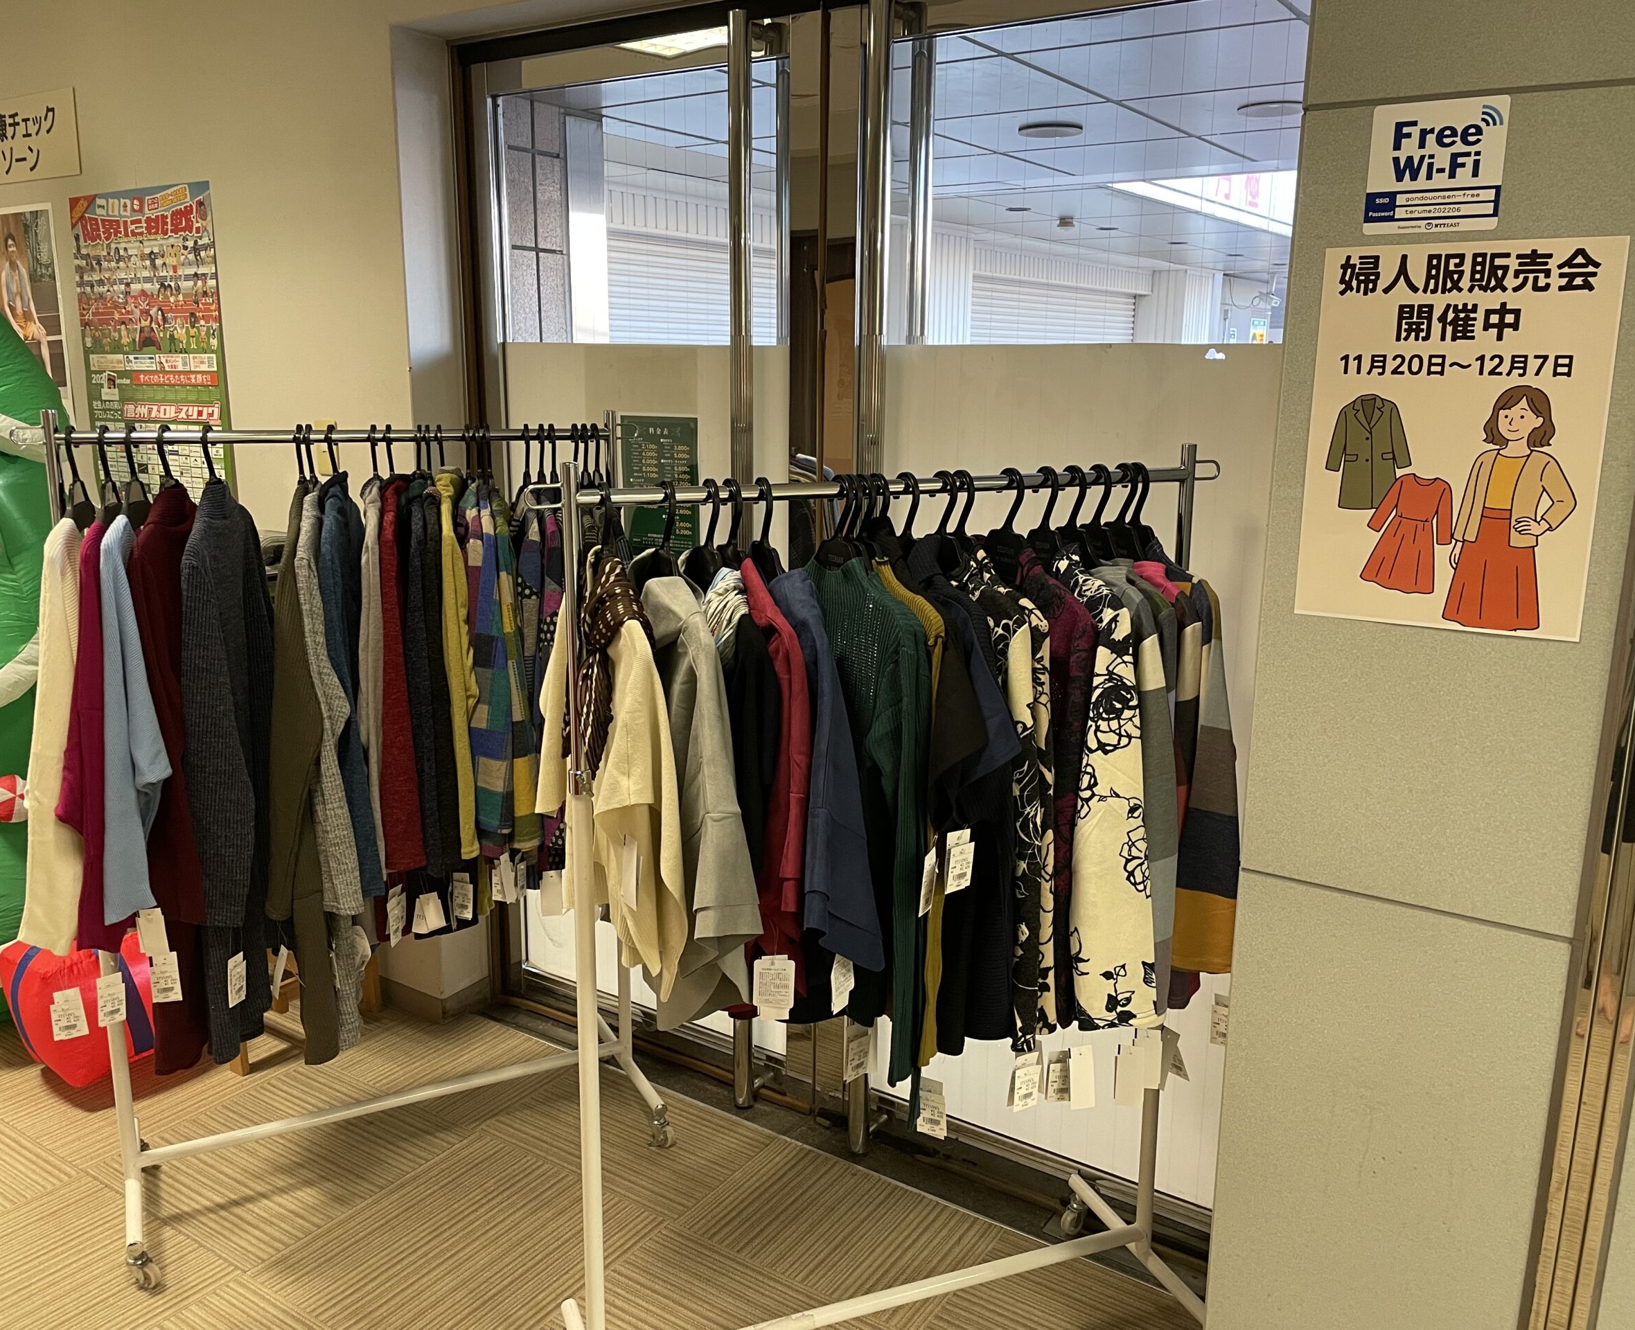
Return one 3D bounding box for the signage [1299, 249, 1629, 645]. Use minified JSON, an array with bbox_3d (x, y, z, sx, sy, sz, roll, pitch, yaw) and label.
[{"bbox_3d":[0.701,-0.248,1.476,0.298,0.420,0.012,8,15,31],"label":"signage"}]

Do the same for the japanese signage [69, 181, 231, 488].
[{"bbox_3d":[-1.599,-0.700,3.206,0.596,0.840,0.012,9,15,33],"label":"japanese signage"}]

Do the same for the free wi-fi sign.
[{"bbox_3d":[0.666,-0.536,1.437,0.135,0.133,0.008,8,15,31],"label":"free wi-fi sign"}]

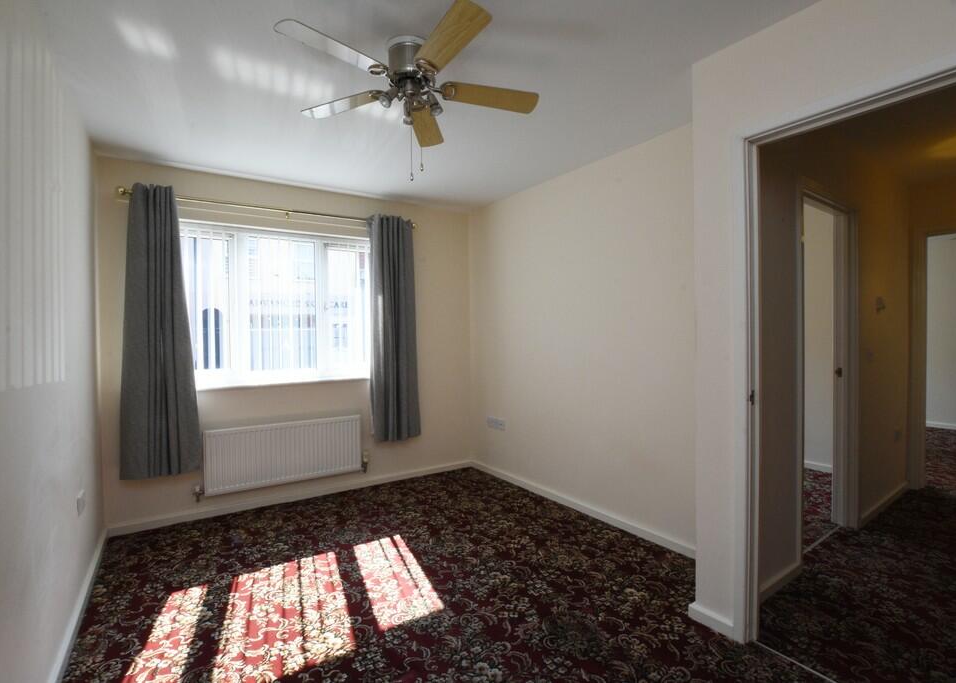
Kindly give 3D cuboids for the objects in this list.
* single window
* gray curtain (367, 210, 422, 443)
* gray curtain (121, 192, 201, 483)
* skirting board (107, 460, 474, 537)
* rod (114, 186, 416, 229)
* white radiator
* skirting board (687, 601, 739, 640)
[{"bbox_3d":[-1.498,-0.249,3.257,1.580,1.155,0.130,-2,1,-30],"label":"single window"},{"bbox_3d":[-0.687,-0.104,3.551,0.420,1.850,0.120,-2,1,-30],"label":"gray curtain"},{"bbox_3d":[-2.058,-0.070,2.755,0.418,1.857,0.120,-2,1,-30],"label":"gray curtain"},{"bbox_3d":[-1.204,1.176,3.355,2.650,0.073,0.018,-2,1,-30],"label":"skirting board"},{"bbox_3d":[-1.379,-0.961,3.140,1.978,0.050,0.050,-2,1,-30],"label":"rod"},{"bbox_3d":[-1.408,0.818,3.171,1.050,0.442,0.080,-2,1,-30],"label":"white radiator"},{"bbox_3d":[0.991,1.177,1.804,0.021,0.067,0.195,-2,1,-36],"label":"skirting board"}]

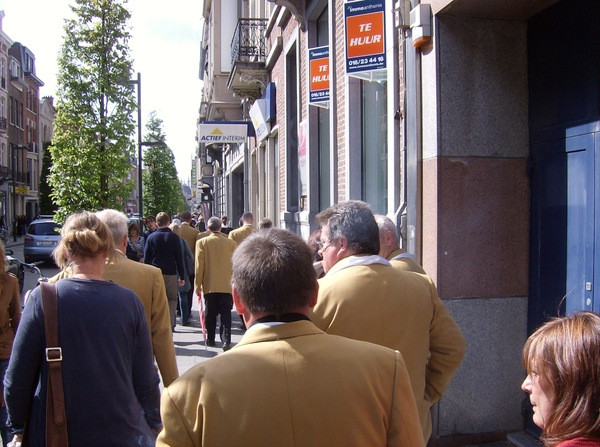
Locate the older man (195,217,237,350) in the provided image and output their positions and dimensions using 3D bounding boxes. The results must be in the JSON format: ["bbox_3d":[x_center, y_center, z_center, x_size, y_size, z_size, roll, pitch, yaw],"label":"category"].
[{"bbox_3d":[-1.129,0.786,8.350,0.570,1.740,0.420,0,1,-11],"label":"older man"}]

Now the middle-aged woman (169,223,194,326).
[{"bbox_3d":[-1.937,0.804,10.050,0.480,1.650,0.380,0,1,-11],"label":"middle-aged woman"}]

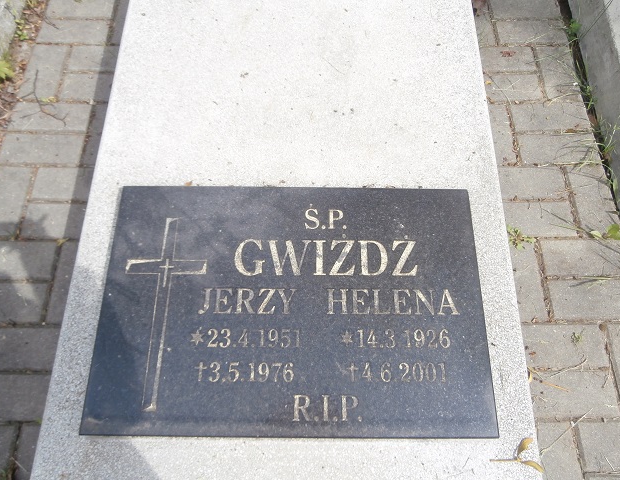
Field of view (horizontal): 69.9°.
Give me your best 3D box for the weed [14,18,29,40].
[{"bbox_3d":[-0.838,-0.612,1.290,0.036,0.030,0.066,0,68,-1],"label":"weed"}]

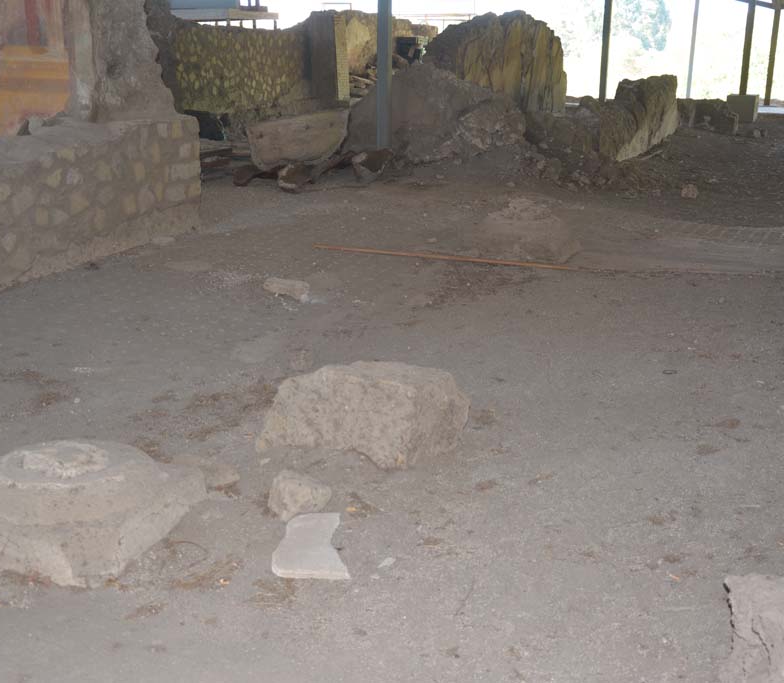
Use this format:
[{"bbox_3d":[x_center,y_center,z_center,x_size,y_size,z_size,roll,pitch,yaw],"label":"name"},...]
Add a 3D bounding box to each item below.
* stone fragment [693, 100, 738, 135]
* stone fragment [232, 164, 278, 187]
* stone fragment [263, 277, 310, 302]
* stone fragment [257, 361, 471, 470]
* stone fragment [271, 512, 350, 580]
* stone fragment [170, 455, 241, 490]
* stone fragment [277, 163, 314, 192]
[{"bbox_3d":[4.959,-3.442,18.261,0.574,0.500,0.344,6,16,21],"label":"stone fragment"},{"bbox_3d":[-1.363,-1.662,11.954,0.397,0.177,0.258,3,15,10],"label":"stone fragment"},{"bbox_3d":[-0.618,-0.306,6.996,0.252,0.103,0.126,9,17,29],"label":"stone fragment"},{"bbox_3d":[-0.102,0.265,4.508,0.750,0.280,0.370,5,15,15],"label":"stone fragment"},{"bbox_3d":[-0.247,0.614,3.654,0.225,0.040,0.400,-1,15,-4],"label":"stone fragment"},{"bbox_3d":[-0.651,0.449,4.176,0.210,0.085,0.150,3,15,10],"label":"stone fragment"},{"bbox_3d":[-0.929,-1.583,11.527,0.313,0.252,0.235,3,15,10],"label":"stone fragment"}]

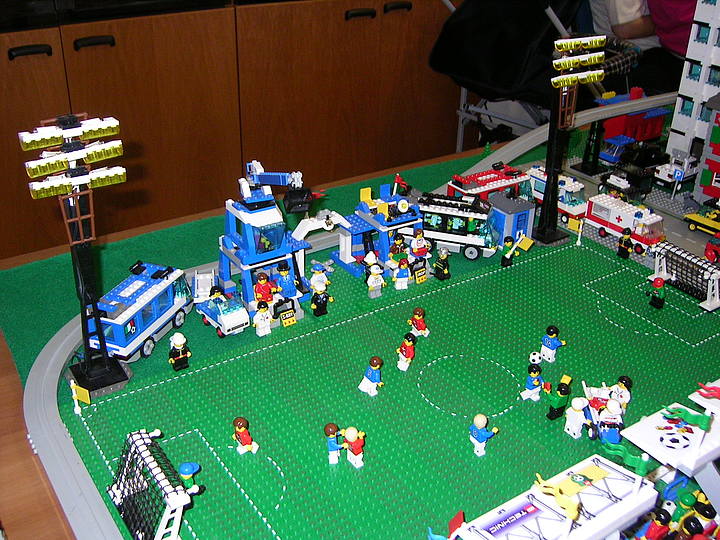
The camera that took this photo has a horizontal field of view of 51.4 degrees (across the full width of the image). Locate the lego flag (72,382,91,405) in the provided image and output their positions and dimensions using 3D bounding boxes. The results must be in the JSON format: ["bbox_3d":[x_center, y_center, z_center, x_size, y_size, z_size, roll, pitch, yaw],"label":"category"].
[{"bbox_3d":[-0.273,0.122,0.732,0.020,0.017,0.004,9,29,16],"label":"lego flag"}]

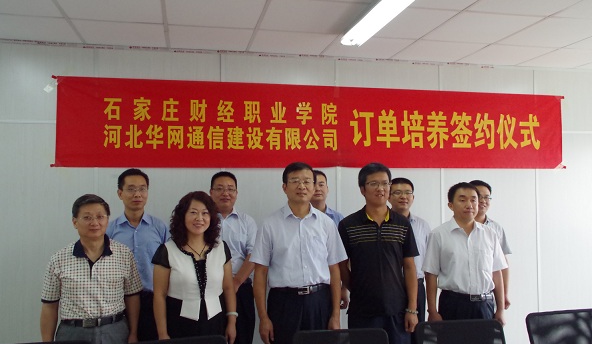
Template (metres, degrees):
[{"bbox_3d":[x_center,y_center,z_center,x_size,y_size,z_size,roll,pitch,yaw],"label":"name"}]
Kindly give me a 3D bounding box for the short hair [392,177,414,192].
[{"bbox_3d":[0.775,0.109,3.578,0.160,0.130,0.185,-1,-2,3],"label":"short hair"}]

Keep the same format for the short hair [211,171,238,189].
[{"bbox_3d":[-0.474,0.064,3.268,0.165,0.135,0.190,0,-2,-8],"label":"short hair"}]

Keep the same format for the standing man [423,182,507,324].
[{"bbox_3d":[1.051,0.887,3.042,0.490,1.638,0.280,-1,-2,4],"label":"standing man"}]

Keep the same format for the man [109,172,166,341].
[{"bbox_3d":[-0.965,0.850,2.970,0.480,1.738,0.280,0,-2,-13],"label":"man"}]

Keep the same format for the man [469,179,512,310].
[{"bbox_3d":[1.359,0.893,3.622,0.470,1.661,0.270,-1,-2,2],"label":"man"}]

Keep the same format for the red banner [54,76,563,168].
[{"bbox_3d":[0.347,-0.365,4.028,4.298,0.648,0.030,0,-2,-12],"label":"red banner"}]

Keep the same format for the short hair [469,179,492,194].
[{"bbox_3d":[1.376,0.128,3.668,0.160,0.130,0.185,-1,-2,4],"label":"short hair"}]

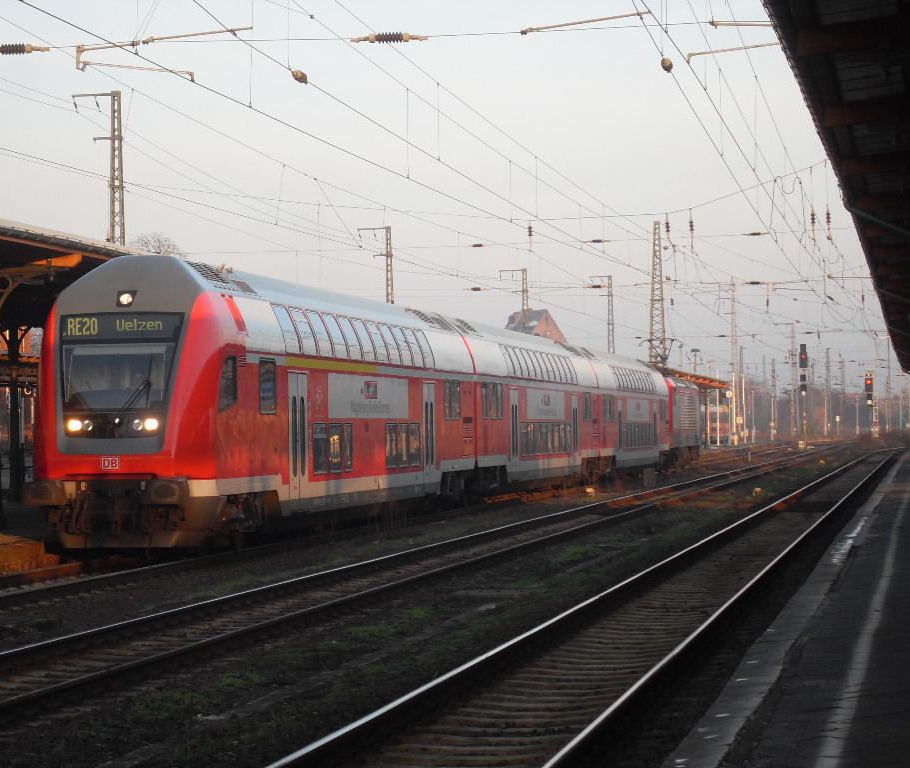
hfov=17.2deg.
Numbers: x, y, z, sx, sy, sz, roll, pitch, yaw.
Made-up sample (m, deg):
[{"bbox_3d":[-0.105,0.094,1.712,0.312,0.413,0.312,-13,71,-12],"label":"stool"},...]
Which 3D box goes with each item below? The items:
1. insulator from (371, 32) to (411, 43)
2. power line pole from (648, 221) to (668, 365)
[{"bbox_3d":[-0.677,-3.614,31.500,0.410,0.118,0.118,-1,-1,9],"label":"insulator"},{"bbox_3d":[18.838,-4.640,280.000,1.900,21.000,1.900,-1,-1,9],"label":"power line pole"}]

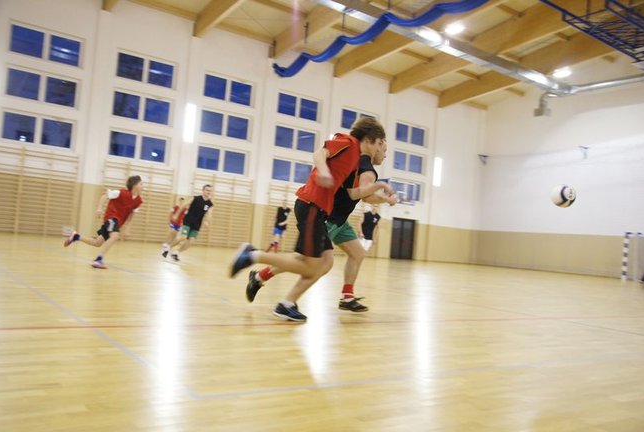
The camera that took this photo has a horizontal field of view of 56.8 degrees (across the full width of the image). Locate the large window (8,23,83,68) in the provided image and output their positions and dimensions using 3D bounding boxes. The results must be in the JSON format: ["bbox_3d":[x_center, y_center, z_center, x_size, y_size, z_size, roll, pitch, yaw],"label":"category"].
[{"bbox_3d":[-9.940,-6.119,21.467,2.296,0.965,0.150,6,-3,-36],"label":"large window"}]

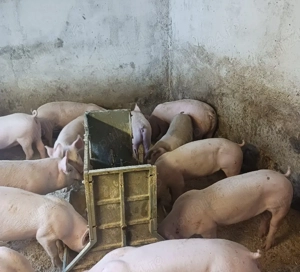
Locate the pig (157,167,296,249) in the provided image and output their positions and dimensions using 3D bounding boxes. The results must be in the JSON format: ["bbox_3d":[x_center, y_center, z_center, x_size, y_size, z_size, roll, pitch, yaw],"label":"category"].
[{"bbox_3d":[0.541,0.541,2.247,0.980,0.560,0.300,-6,21,-11],"label":"pig"}]

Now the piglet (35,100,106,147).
[{"bbox_3d":[-1.024,-0.177,4.283,1.020,0.500,0.280,1,21,6],"label":"piglet"}]

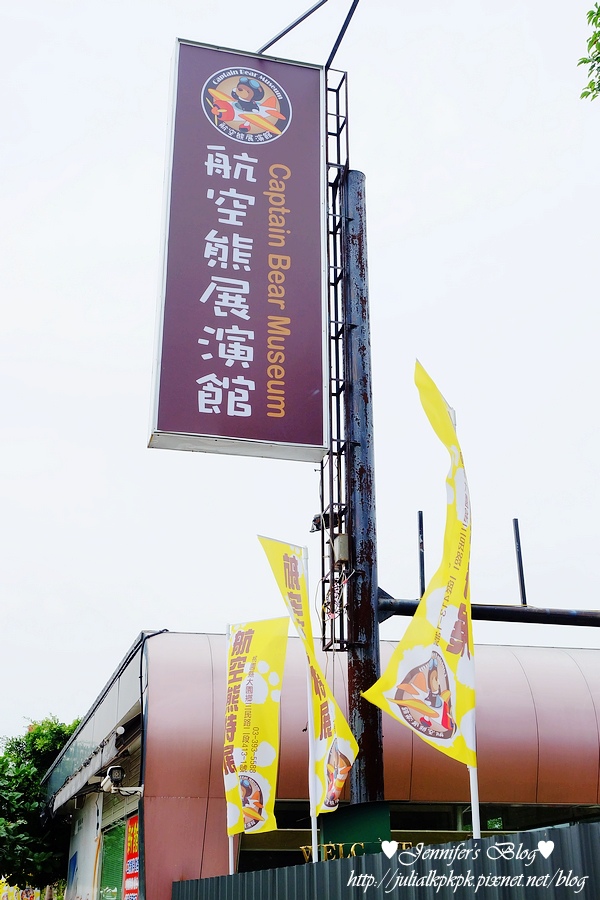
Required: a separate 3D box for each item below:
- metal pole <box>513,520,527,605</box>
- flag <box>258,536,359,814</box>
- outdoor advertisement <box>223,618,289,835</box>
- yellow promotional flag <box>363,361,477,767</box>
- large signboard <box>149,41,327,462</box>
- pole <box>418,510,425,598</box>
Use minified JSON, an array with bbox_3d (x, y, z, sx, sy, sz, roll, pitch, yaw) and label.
[{"bbox_3d":[3.046,1.524,14.548,0.060,1.260,0.060,6,-24,-13],"label":"metal pole"},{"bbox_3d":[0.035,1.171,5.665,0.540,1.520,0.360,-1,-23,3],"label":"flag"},{"bbox_3d":[-0.296,1.956,7.491,0.560,1.520,0.160,-16,-28,33],"label":"outdoor advertisement"},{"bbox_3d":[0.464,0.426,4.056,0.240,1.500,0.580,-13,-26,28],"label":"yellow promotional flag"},{"bbox_3d":[-0.809,-3.105,15.535,2.400,6.703,0.511,6,-24,-13],"label":"large signboard"},{"bbox_3d":[1.646,1.383,14.196,0.060,1.230,0.060,6,-24,-13],"label":"pole"}]

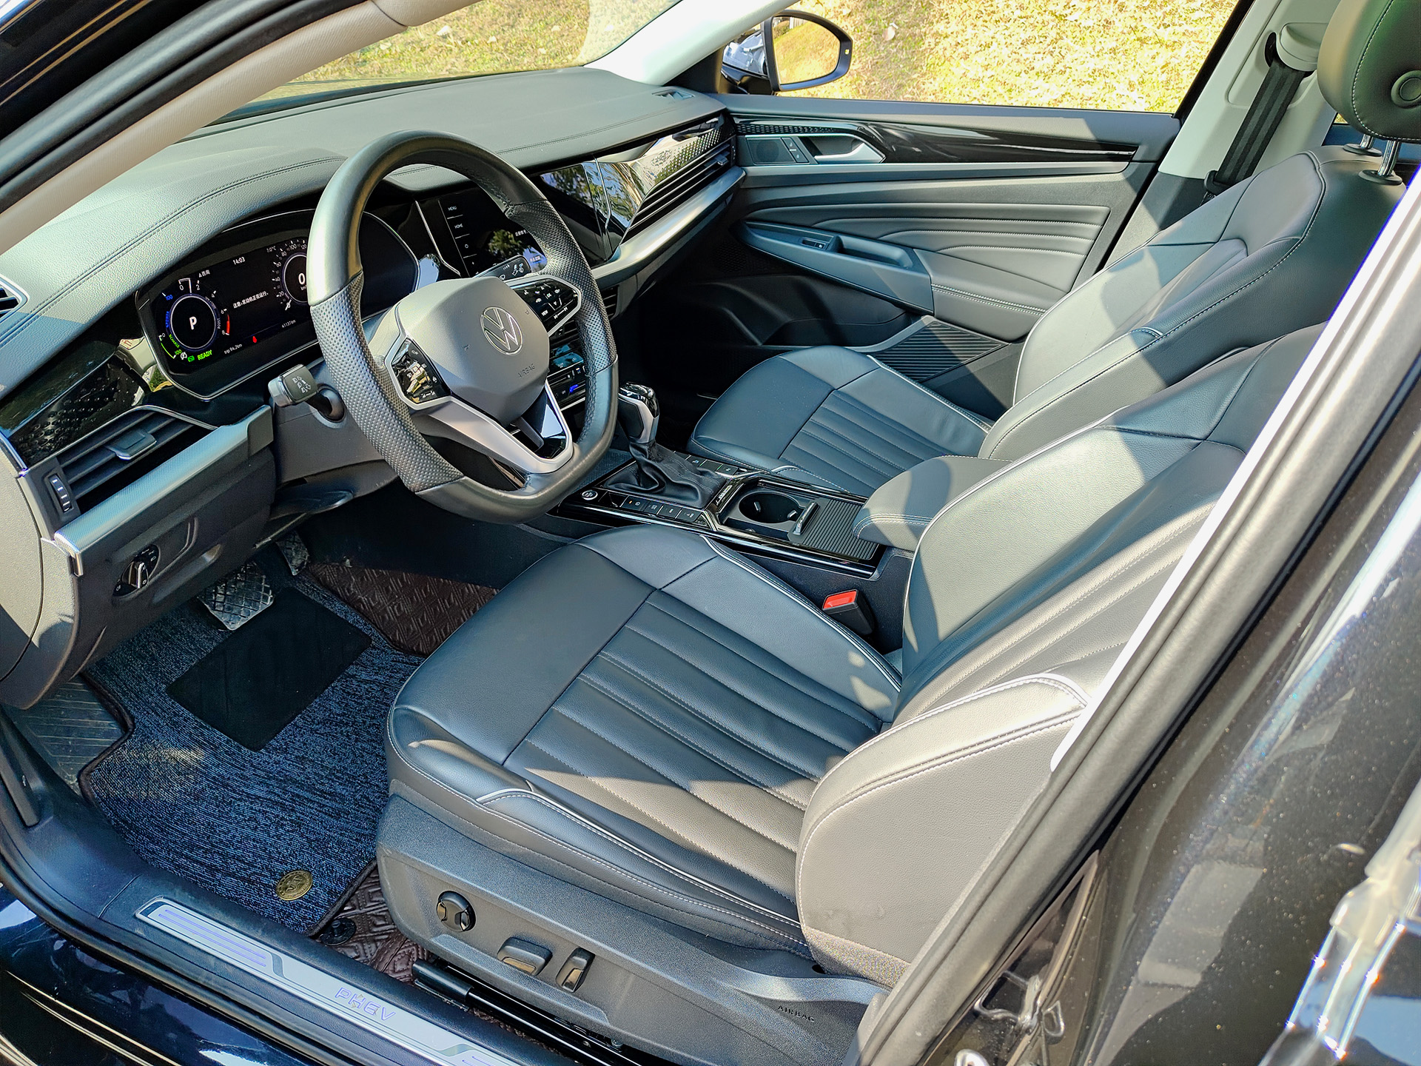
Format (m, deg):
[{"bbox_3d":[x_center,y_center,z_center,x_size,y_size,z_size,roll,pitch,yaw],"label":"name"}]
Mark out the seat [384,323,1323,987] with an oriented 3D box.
[{"bbox_3d":[0.133,0.084,0.943,0.950,0.910,0.530,13,36,23],"label":"seat"}]

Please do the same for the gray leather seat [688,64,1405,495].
[{"bbox_3d":[0.454,-0.283,1.493,0.950,0.910,0.530,13,36,23],"label":"gray leather seat"}]

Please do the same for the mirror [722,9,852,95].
[{"bbox_3d":[0.153,-0.959,1.977,0.150,0.155,0.215,24,41,34],"label":"mirror"}]

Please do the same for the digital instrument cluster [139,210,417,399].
[{"bbox_3d":[-0.434,-0.267,1.033,0.050,0.127,0.315,-4,28,32],"label":"digital instrument cluster"}]

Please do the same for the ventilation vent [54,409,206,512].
[{"bbox_3d":[-0.522,-0.075,0.878,0.045,0.064,0.158,4,32,28],"label":"ventilation vent"}]

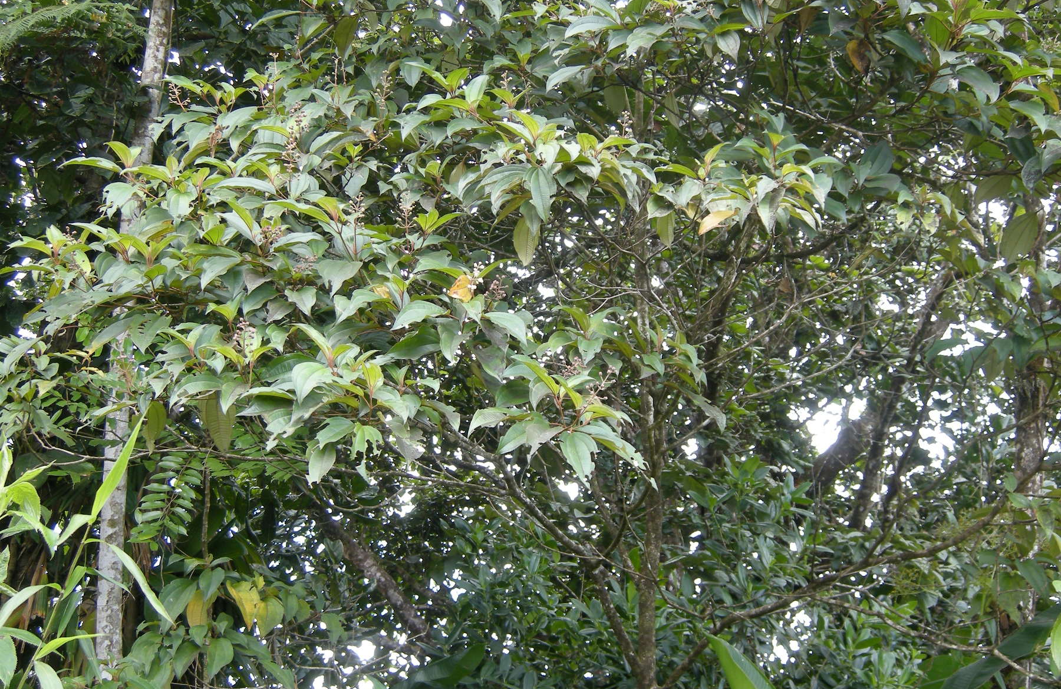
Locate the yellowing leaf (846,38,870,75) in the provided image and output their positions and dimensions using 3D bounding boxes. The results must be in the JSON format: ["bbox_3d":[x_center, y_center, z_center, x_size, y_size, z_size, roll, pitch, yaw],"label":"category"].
[{"bbox_3d":[1.101,-0.968,4.800,0.080,0.120,0.040,-1,-6,12],"label":"yellowing leaf"}]

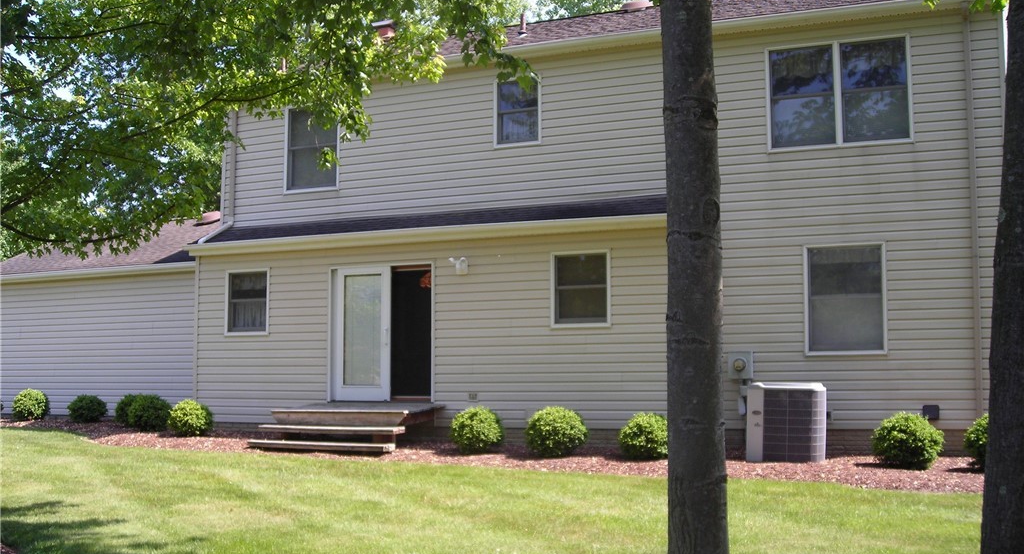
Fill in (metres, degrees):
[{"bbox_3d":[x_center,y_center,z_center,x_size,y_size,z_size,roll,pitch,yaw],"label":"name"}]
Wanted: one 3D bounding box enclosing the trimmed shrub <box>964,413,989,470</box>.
[{"bbox_3d":[5.223,1.740,12.018,0.800,0.615,0.800,-3,-6,25],"label":"trimmed shrub"}]

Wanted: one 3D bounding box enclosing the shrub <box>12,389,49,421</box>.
[{"bbox_3d":[-9.197,2.436,21.472,0.688,0.630,0.688,-3,-6,25],"label":"shrub"}]

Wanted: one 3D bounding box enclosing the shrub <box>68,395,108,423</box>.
[{"bbox_3d":[-7.747,2.419,20.561,0.732,0.521,0.732,-3,-6,25],"label":"shrub"}]

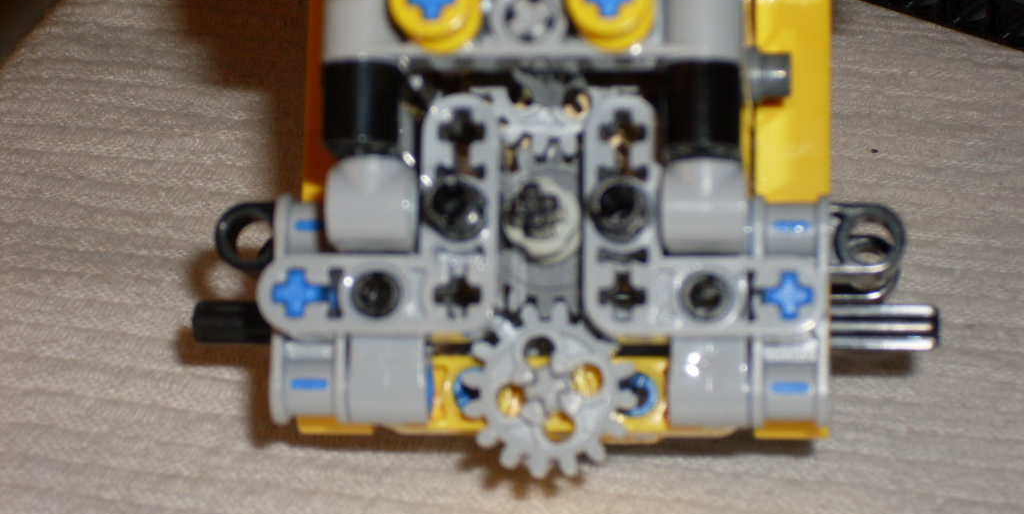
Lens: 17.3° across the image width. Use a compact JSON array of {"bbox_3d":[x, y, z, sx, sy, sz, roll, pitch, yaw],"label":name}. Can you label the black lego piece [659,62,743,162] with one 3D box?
[{"bbox_3d":[0.018,-0.014,0.315,0.007,0.008,0.007,0,-8,6],"label":"black lego piece"}]

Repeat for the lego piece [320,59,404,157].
[{"bbox_3d":[-0.014,-0.014,0.318,0.007,0.008,0.007,0,-8,6],"label":"lego piece"}]

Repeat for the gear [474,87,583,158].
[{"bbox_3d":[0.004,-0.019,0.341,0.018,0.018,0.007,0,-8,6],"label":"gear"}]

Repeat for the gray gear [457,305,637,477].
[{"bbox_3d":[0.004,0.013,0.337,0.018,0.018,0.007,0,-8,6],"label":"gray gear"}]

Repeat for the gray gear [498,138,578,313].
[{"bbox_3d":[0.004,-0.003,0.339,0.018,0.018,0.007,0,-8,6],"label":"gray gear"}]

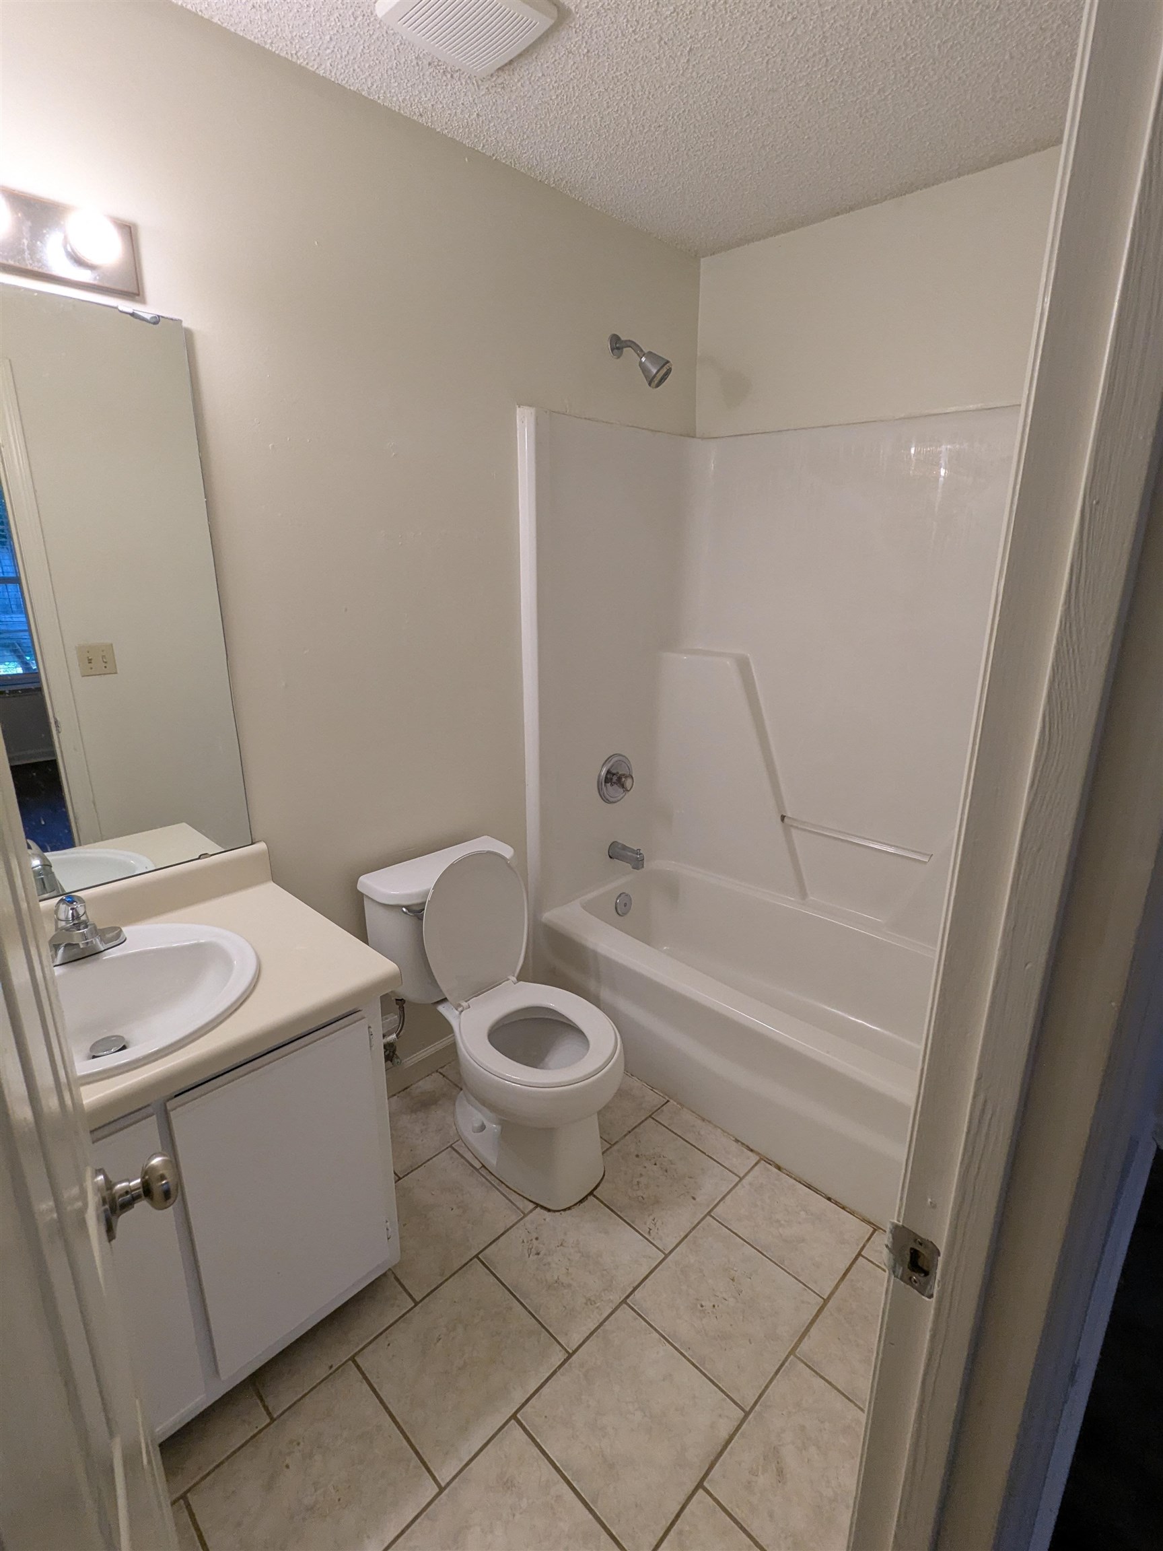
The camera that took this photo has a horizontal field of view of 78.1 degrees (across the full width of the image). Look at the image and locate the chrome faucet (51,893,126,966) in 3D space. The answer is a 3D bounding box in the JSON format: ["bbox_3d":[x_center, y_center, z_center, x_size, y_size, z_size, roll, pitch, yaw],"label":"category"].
[{"bbox_3d":[-0.932,0.284,1.332,0.143,0.121,0.155,15,22,43],"label":"chrome faucet"}]

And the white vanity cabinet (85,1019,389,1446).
[{"bbox_3d":[-0.826,0.771,1.357,0.568,0.726,0.740,15,22,43],"label":"white vanity cabinet"}]

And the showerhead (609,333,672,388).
[{"bbox_3d":[0.178,-1.220,2.099,0.224,0.171,0.077,15,22,43],"label":"showerhead"}]

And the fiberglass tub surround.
[{"bbox_3d":[0.653,-0.028,1.986,1.524,1.910,0.822,15,22,43],"label":"fiberglass tub surround"}]

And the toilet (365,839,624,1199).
[{"bbox_3d":[-0.197,0.599,1.859,0.701,0.779,0.445,15,22,43],"label":"toilet"}]

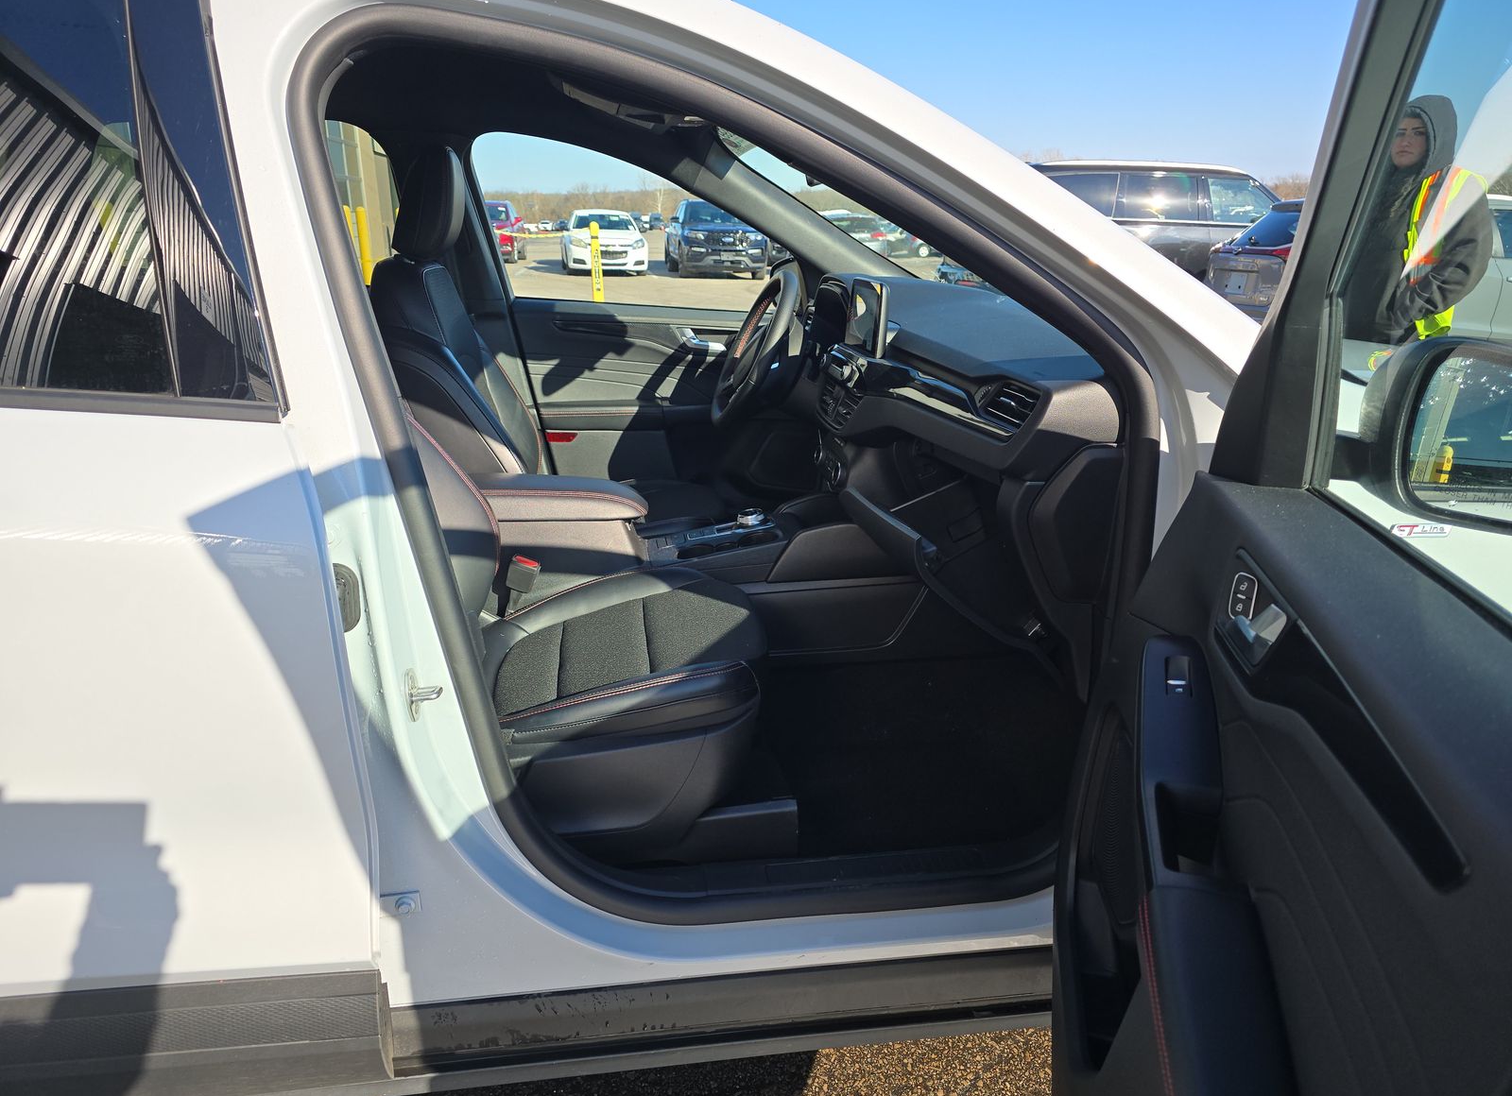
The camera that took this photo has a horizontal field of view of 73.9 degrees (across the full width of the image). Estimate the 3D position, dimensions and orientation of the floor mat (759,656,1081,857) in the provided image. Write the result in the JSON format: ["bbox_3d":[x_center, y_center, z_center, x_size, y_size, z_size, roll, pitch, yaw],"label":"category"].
[{"bbox_3d":[0.285,0.362,1.766,0.640,0.100,0.500,-3,18,-6],"label":"floor mat"}]

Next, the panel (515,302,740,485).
[{"bbox_3d":[-0.173,-0.342,2.622,0.880,0.620,0.120,-3,18,-6],"label":"panel"}]

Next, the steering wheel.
[{"bbox_3d":[0.017,-0.435,2.253,0.110,0.375,0.375,24,13,-14],"label":"steering wheel"}]

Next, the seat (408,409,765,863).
[{"bbox_3d":[-0.349,-0.087,1.535,0.760,1.070,0.540,-3,18,-6],"label":"seat"}]

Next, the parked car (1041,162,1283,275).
[{"bbox_3d":[4.930,-3.566,11.774,4.950,1.790,1.960,-3,18,-6],"label":"parked car"}]

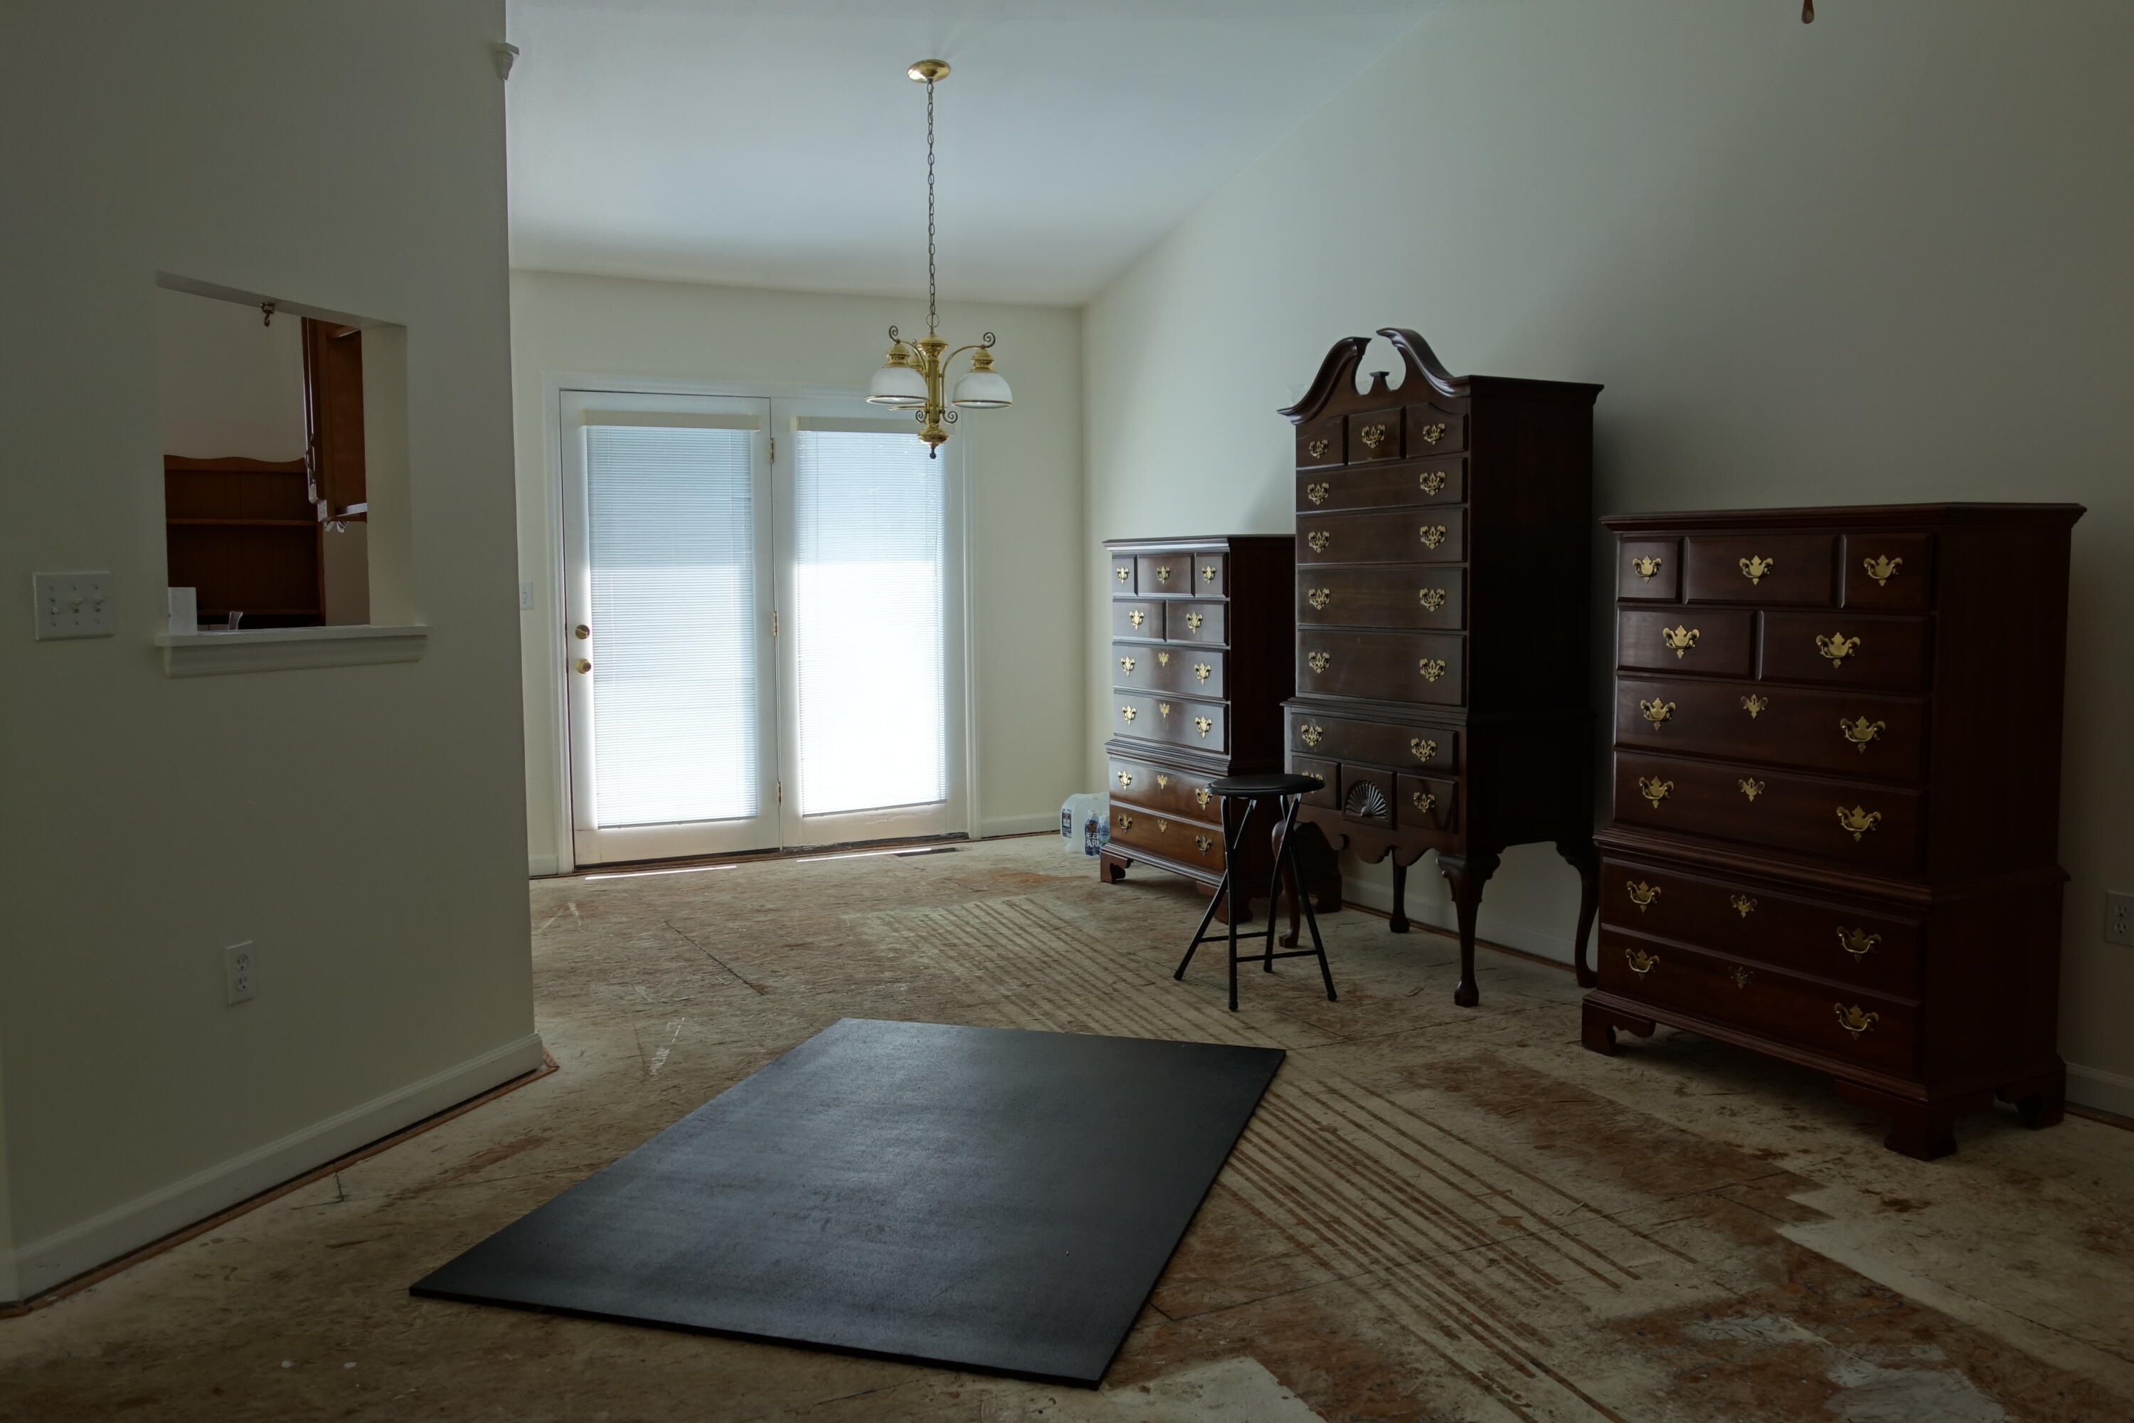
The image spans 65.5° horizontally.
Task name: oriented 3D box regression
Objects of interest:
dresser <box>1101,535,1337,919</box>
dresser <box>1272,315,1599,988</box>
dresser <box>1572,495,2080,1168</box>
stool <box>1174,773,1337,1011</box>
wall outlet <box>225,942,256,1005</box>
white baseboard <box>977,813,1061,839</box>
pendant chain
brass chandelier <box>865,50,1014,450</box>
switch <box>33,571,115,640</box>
[{"bbox_3d":[0.572,0.033,6.384,0.492,1.366,0.960,-3,5,-27],"label":"dresser"},{"bbox_3d":[1.133,-0.174,5.206,0.510,1.957,0.965,-3,5,-27],"label":"dresser"},{"bbox_3d":[1.785,0.216,3.960,0.492,1.366,0.960,-3,5,-29],"label":"dresser"},{"bbox_3d":[0.568,0.517,4.947,0.350,0.628,0.420,-2,5,-18],"label":"stool"},{"bbox_3d":[-1.621,0.512,3.252,0.009,0.115,0.070,1,5,18],"label":"wall outlet"},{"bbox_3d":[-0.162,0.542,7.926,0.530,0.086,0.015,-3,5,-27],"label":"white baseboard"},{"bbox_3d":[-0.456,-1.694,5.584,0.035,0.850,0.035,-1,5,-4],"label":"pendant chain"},{"bbox_3d":[-0.442,-1.526,5.618,0.490,1.312,0.490,-1,5,-4],"label":"brass chandelier"},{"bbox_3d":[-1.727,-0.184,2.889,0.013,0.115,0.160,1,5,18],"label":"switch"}]

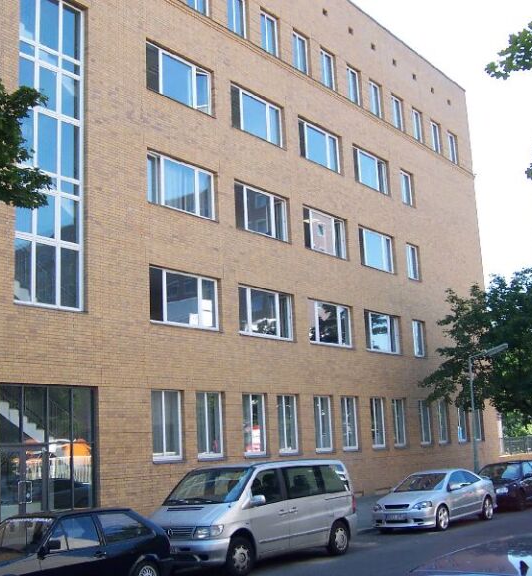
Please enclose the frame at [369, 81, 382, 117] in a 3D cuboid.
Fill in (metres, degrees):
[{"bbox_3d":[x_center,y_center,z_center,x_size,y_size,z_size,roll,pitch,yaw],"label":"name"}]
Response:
[{"bbox_3d":[5.176,-8.911,37.915,0.150,1.680,1.150,-11,-14,36],"label":"frame"}]

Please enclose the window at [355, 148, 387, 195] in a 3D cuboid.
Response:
[{"bbox_3d":[4.798,-5.293,36.491,0.150,1.750,3.230,-11,-14,36],"label":"window"}]

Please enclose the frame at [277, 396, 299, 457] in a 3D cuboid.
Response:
[{"bbox_3d":[0.759,4.856,28.482,0.150,2.070,1.300,-11,-14,36],"label":"frame"}]

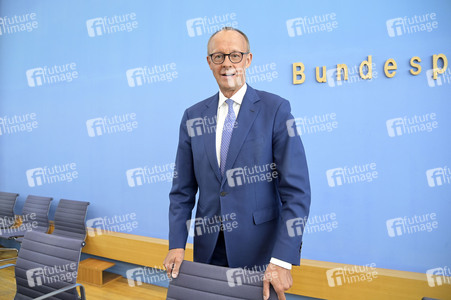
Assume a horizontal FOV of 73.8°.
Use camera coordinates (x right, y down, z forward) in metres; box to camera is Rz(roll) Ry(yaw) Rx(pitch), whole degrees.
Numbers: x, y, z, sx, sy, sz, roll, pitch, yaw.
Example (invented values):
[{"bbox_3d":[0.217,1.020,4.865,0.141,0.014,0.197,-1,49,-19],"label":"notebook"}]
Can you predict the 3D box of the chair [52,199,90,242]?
[{"bbox_3d":[-1.968,1.038,3.468,0.530,0.840,0.570,0,-1,24],"label":"chair"}]

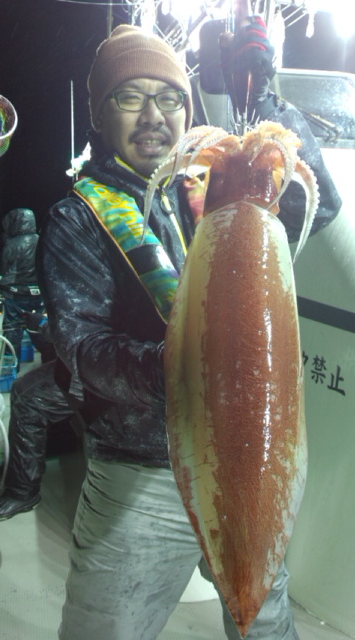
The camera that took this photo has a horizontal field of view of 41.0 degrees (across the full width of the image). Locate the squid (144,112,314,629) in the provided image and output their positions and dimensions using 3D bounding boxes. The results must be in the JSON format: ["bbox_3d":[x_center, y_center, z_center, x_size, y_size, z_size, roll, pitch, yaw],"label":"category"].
[{"bbox_3d":[0.079,0.084,0.700,0.250,0.750,0.170,0,7,-2],"label":"squid"}]

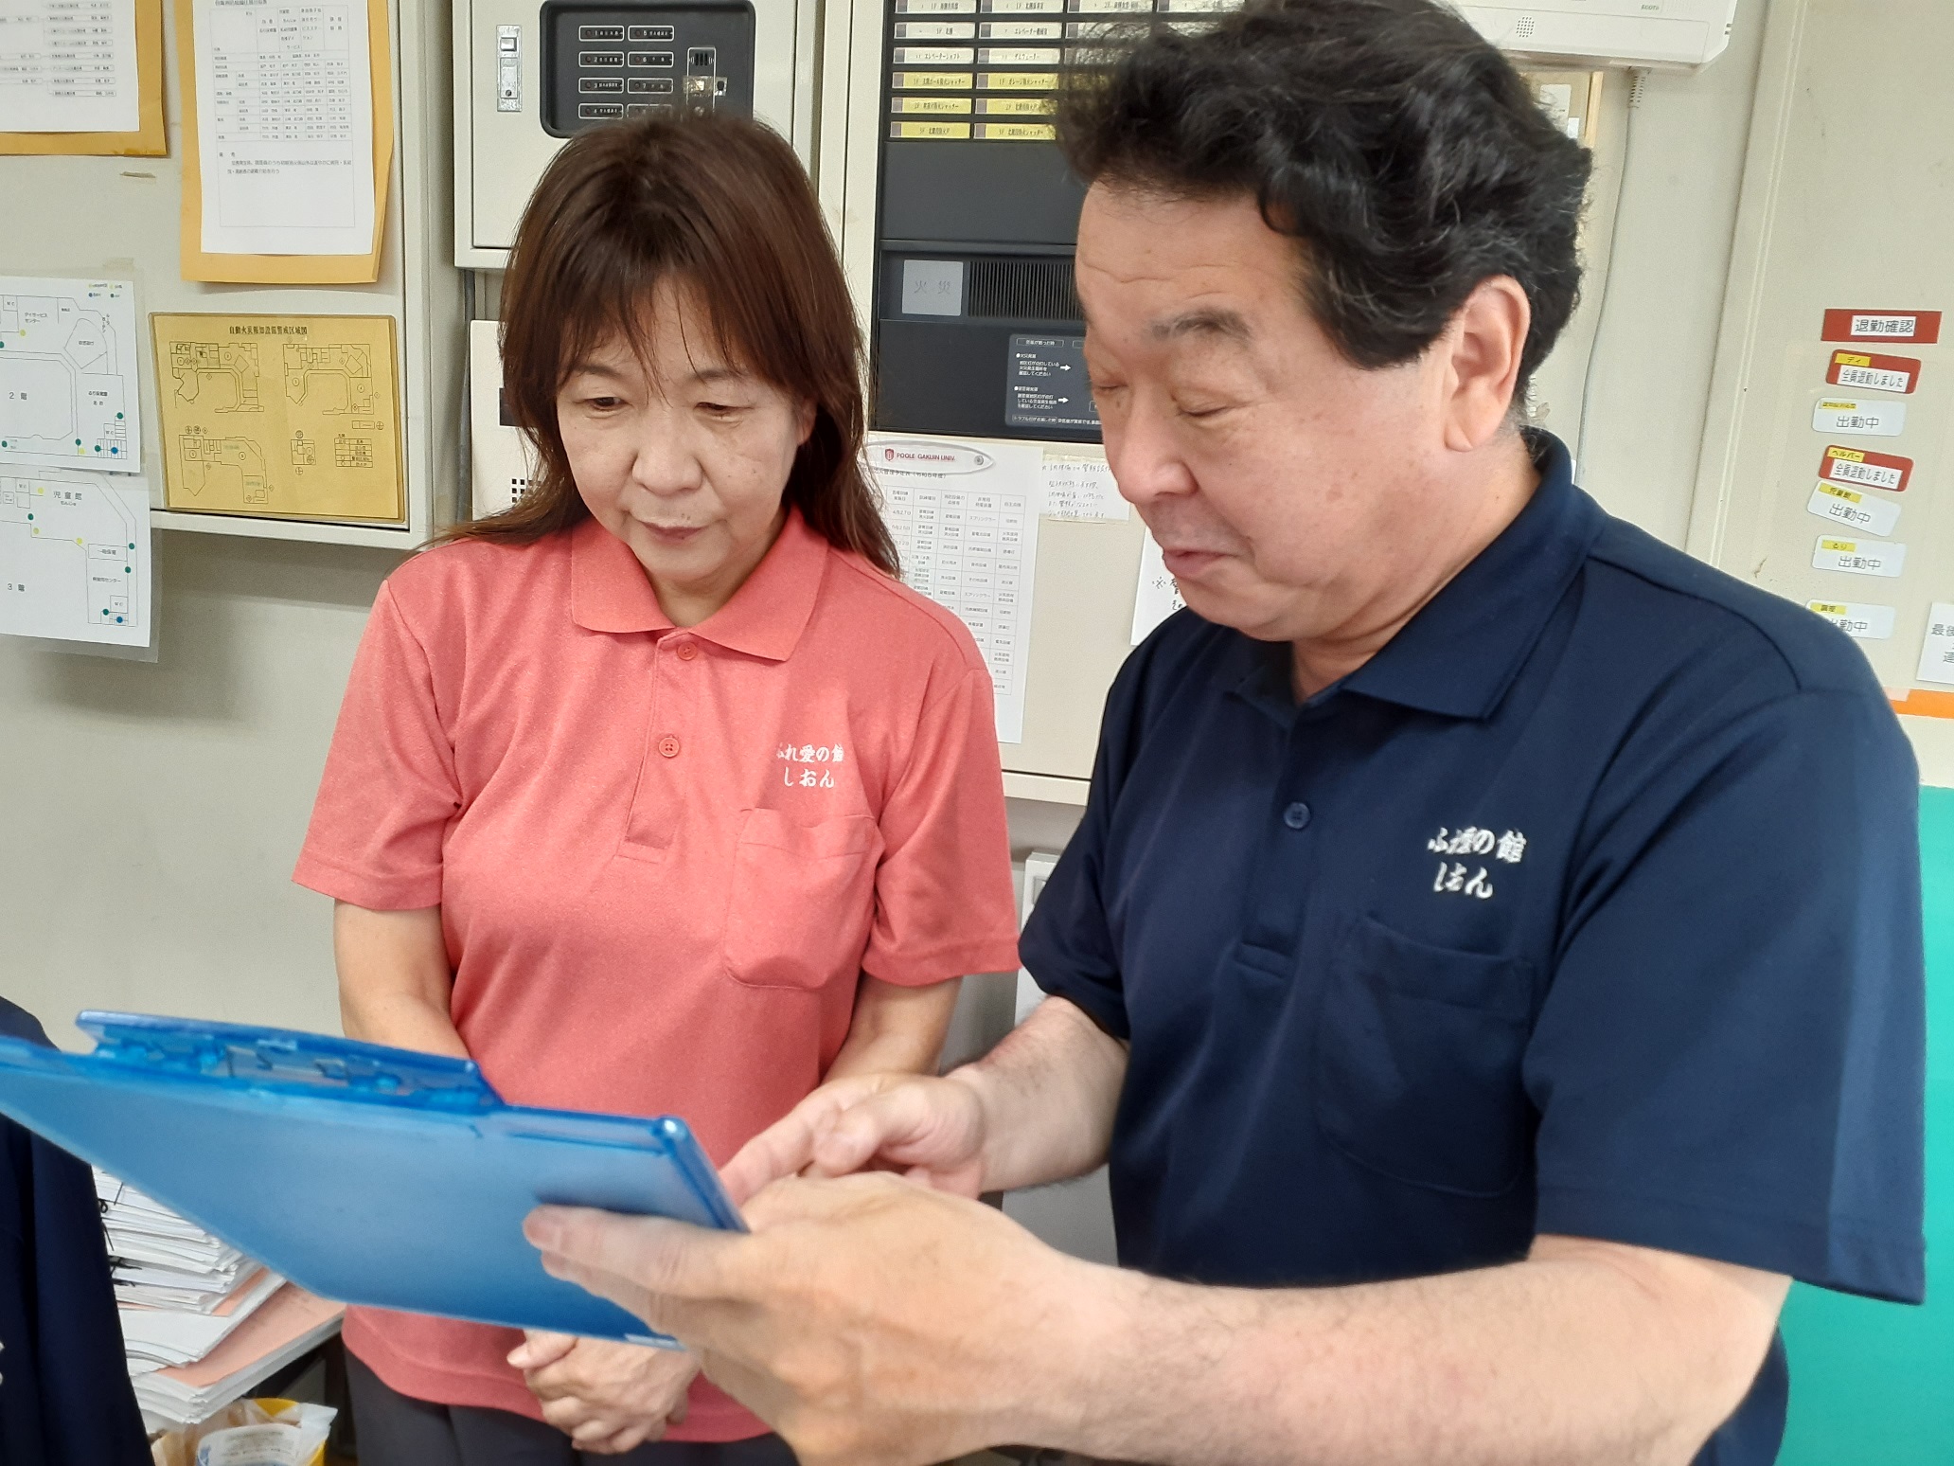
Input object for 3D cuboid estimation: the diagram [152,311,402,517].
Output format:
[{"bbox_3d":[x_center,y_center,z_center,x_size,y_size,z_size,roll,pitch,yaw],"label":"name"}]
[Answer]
[{"bbox_3d":[-0.760,-0.343,1.656,0.303,0.216,0.005,6,12,14],"label":"diagram"}]

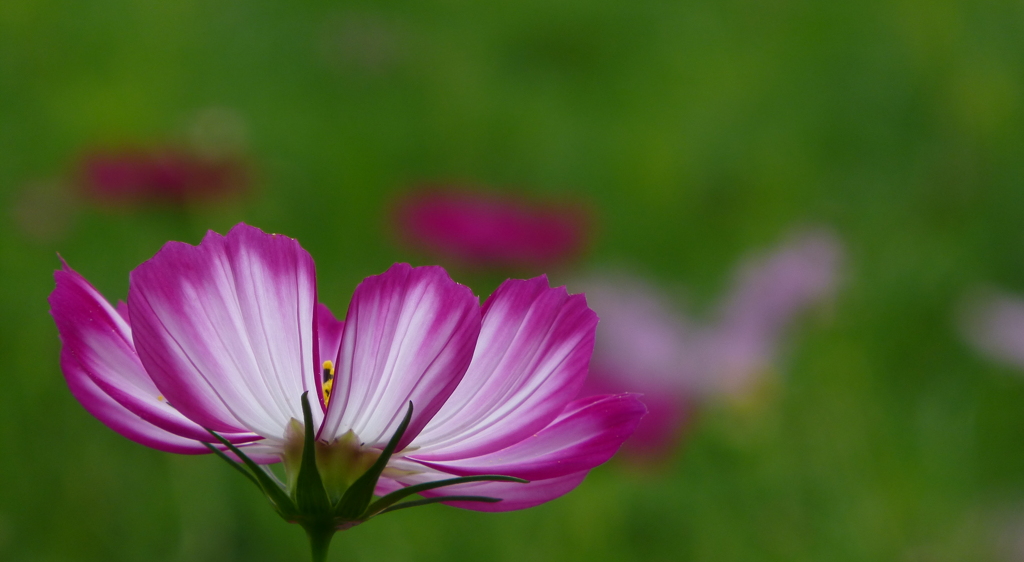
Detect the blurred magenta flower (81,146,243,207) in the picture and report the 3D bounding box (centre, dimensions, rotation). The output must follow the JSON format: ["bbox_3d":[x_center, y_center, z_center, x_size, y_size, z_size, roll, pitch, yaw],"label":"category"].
[{"bbox_3d":[-0.141,-0.042,4.000,0.068,0.020,0.068,2,7,0],"label":"blurred magenta flower"}]

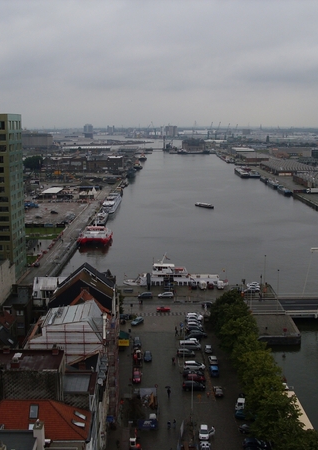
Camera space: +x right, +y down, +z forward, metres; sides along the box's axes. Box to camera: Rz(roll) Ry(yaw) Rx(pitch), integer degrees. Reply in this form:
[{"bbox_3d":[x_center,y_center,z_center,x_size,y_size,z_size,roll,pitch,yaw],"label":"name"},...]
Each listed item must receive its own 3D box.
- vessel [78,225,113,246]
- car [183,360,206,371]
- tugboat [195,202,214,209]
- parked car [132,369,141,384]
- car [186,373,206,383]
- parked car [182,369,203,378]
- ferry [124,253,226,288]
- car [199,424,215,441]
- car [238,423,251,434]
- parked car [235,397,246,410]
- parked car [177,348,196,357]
[{"bbox_3d":[-29.600,3.732,297.297,13.600,8.400,30.000,0,9,0],"label":"vessel"},{"bbox_3d":[7.743,30.202,134.411,4.560,1.620,1.800,0,9,0],"label":"car"},{"bbox_3d":[30.600,-12.833,415.159,4.100,3.100,15.000,-8,12,-39],"label":"tugboat"},{"bbox_3d":[-4.500,31.353,128.844,1.720,1.500,4.400,0,9,-3],"label":"parked car"},{"bbox_3d":[7.670,31.182,128.686,3.810,1.460,1.700,0,9,0],"label":"car"},{"bbox_3d":[7.271,30.788,131.130,4.390,1.480,1.750,0,9,0],"label":"parked car"},{"bbox_3d":[5.600,15.602,208.255,34.500,11.600,7.200,0,9,0],"label":"ferry"},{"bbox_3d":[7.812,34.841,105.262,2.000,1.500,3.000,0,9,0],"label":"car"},{"bbox_3d":[15.958,34.712,106.242,4.100,1.450,1.720,4,10,22],"label":"car"},{"bbox_3d":[15.050,33.303,116.295,1.720,1.600,4.100,1,9,8],"label":"parked car"},{"bbox_3d":[6.200,29.091,142.964,4.100,1.520,1.750,0,9,3],"label":"parked car"}]

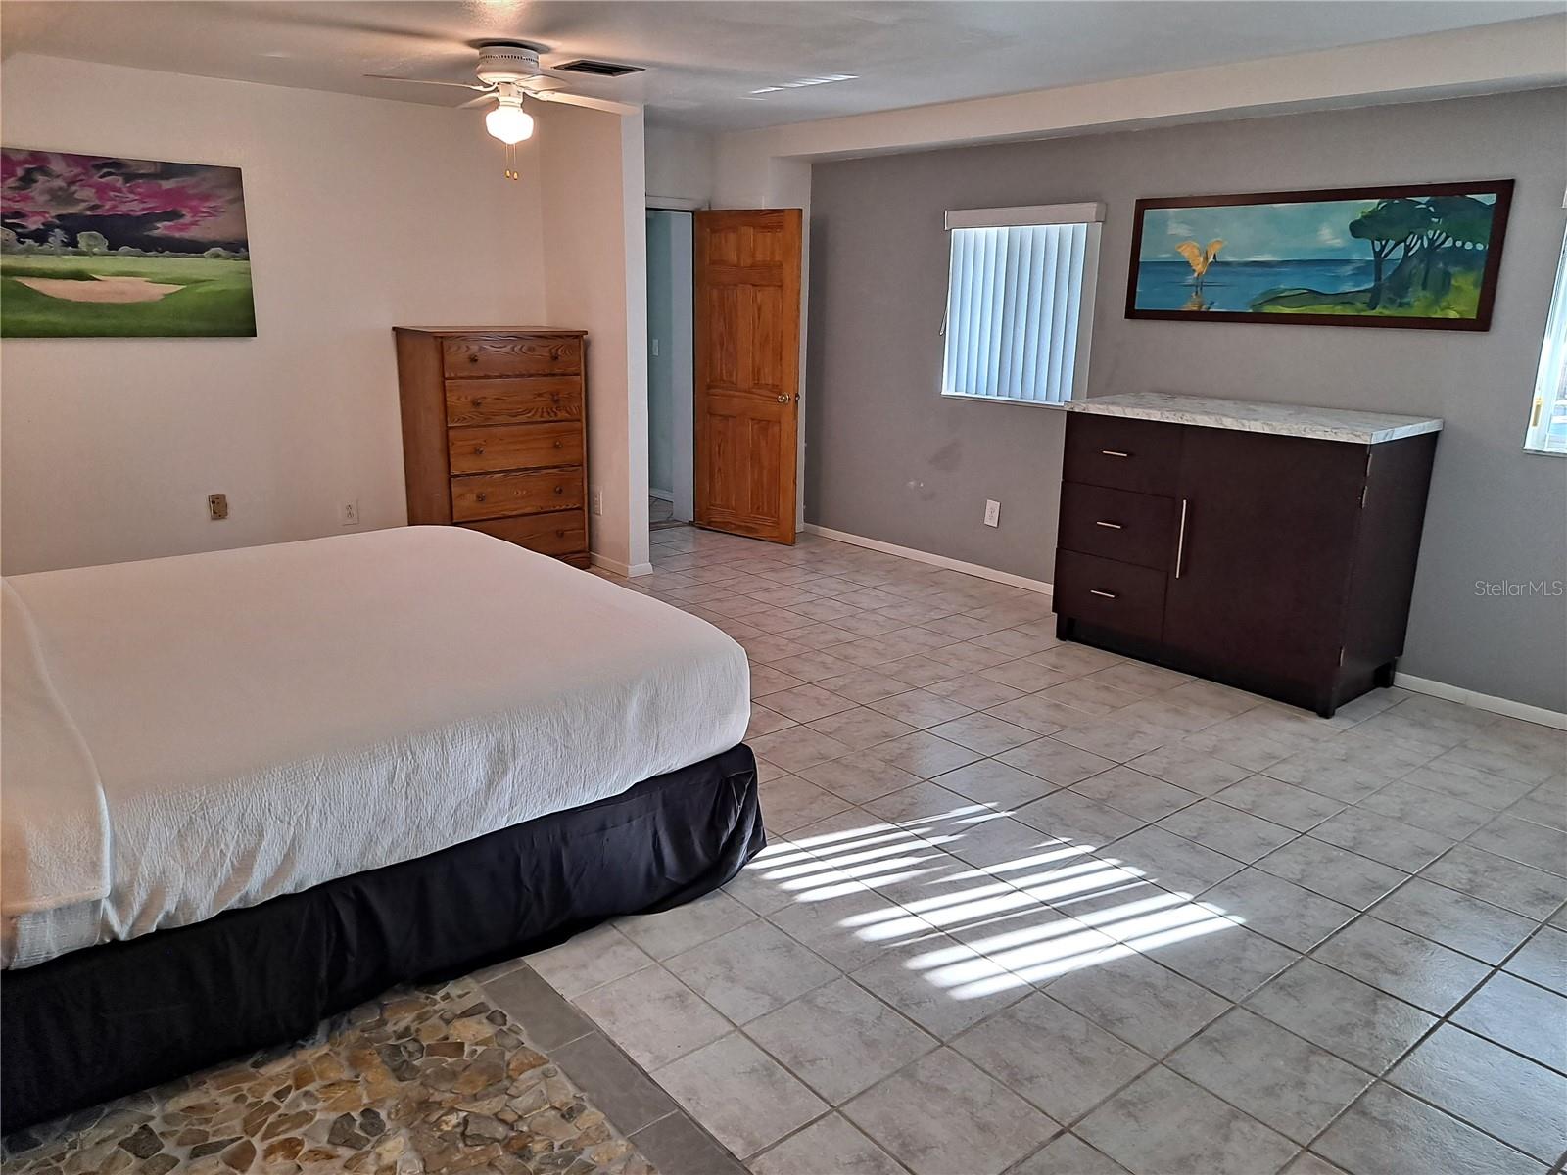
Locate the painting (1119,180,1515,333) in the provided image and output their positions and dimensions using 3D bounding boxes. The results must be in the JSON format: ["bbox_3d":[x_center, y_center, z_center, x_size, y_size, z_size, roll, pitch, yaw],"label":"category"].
[{"bbox_3d":[2.127,-1.371,4.716,0.031,0.532,1.565,-11,19,-39],"label":"painting"}]

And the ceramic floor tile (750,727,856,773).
[{"bbox_3d":[0.049,0.562,3.929,0.305,0.010,0.305,-11,19,-39],"label":"ceramic floor tile"}]

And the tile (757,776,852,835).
[{"bbox_3d":[0.009,0.674,3.503,0.305,0.010,0.305,-11,19,-39],"label":"tile"}]

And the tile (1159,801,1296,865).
[{"bbox_3d":[1.367,0.749,3.482,0.312,0.010,0.312,-11,19,-38],"label":"tile"}]

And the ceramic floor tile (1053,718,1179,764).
[{"bbox_3d":[1.204,0.565,4.159,0.312,0.010,0.312,-11,19,-38],"label":"ceramic floor tile"}]

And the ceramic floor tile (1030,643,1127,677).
[{"bbox_3d":[1.289,0.334,5.036,0.312,0.010,0.312,-11,19,-38],"label":"ceramic floor tile"}]

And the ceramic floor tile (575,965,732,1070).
[{"bbox_3d":[-0.285,0.933,2.460,0.226,0.010,0.305,-11,19,-38],"label":"ceramic floor tile"}]

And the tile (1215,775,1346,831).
[{"bbox_3d":[1.559,0.678,3.555,0.305,0.010,0.305,-11,19,-38],"label":"tile"}]

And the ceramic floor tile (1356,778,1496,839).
[{"bbox_3d":[2.031,0.708,3.579,0.306,0.010,0.306,-11,19,-38],"label":"ceramic floor tile"}]

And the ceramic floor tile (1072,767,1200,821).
[{"bbox_3d":[1.139,0.670,3.651,0.306,0.010,0.306,-11,19,-38],"label":"ceramic floor tile"}]

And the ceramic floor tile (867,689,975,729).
[{"bbox_3d":[0.532,0.471,4.349,0.306,0.010,0.306,-11,19,-38],"label":"ceramic floor tile"}]

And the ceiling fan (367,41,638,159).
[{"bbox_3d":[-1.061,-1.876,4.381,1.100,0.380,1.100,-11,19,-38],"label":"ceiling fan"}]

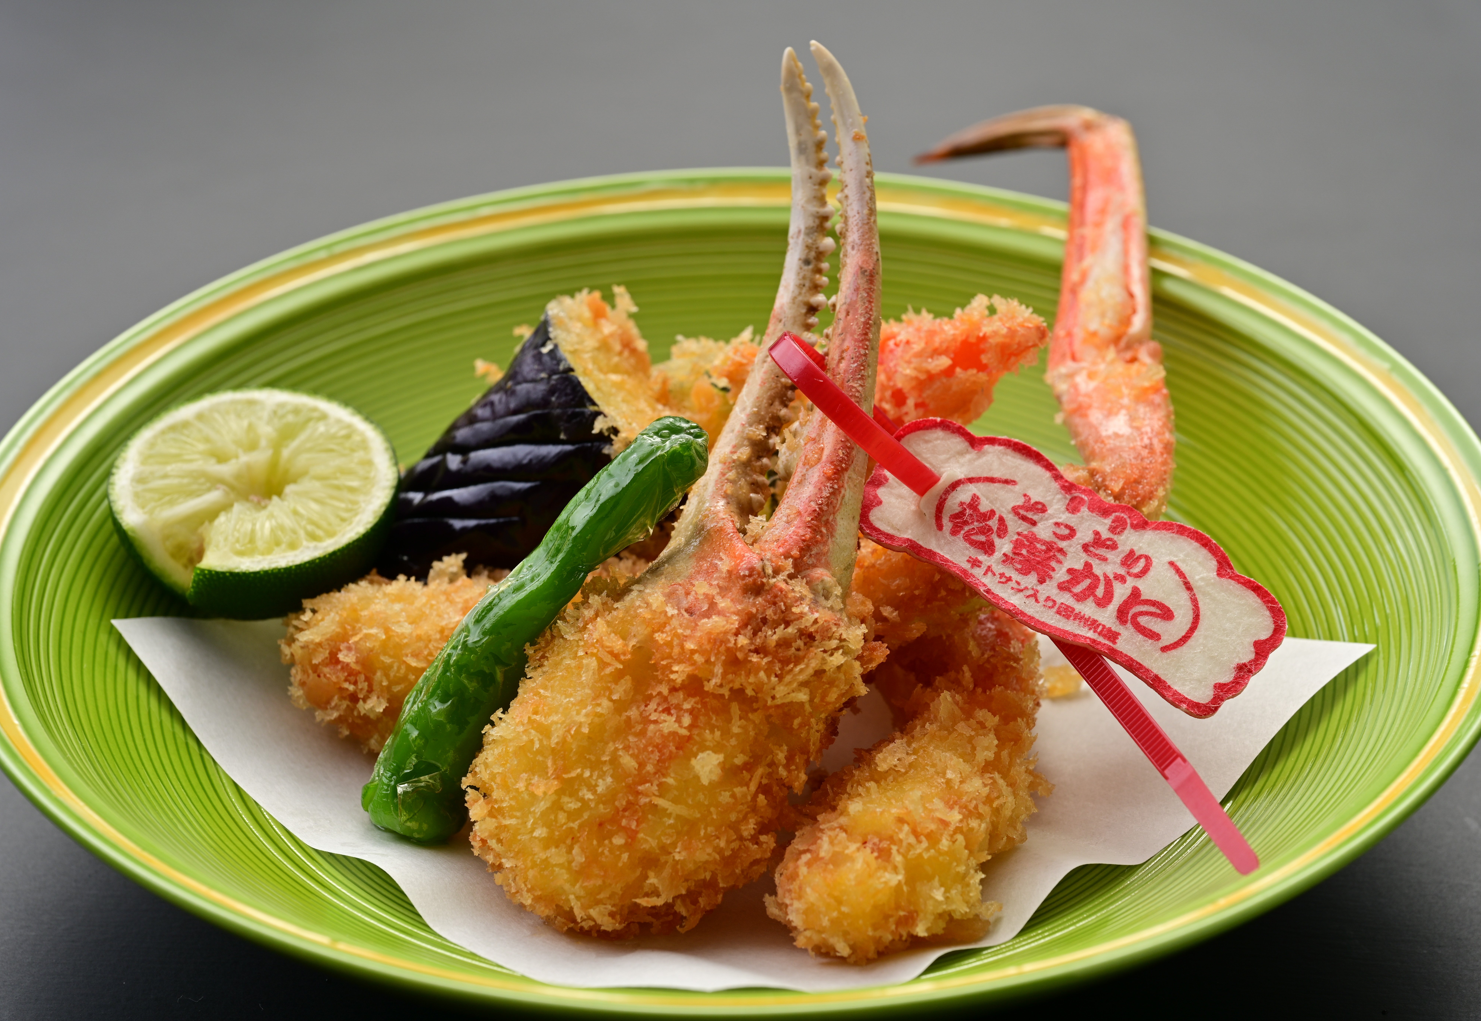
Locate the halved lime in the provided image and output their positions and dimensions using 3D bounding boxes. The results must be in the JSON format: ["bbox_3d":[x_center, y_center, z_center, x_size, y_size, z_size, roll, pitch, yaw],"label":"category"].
[{"bbox_3d":[-0.083,0.005,0.736,0.049,0.025,0.049,0,38,0],"label":"halved lime"}]

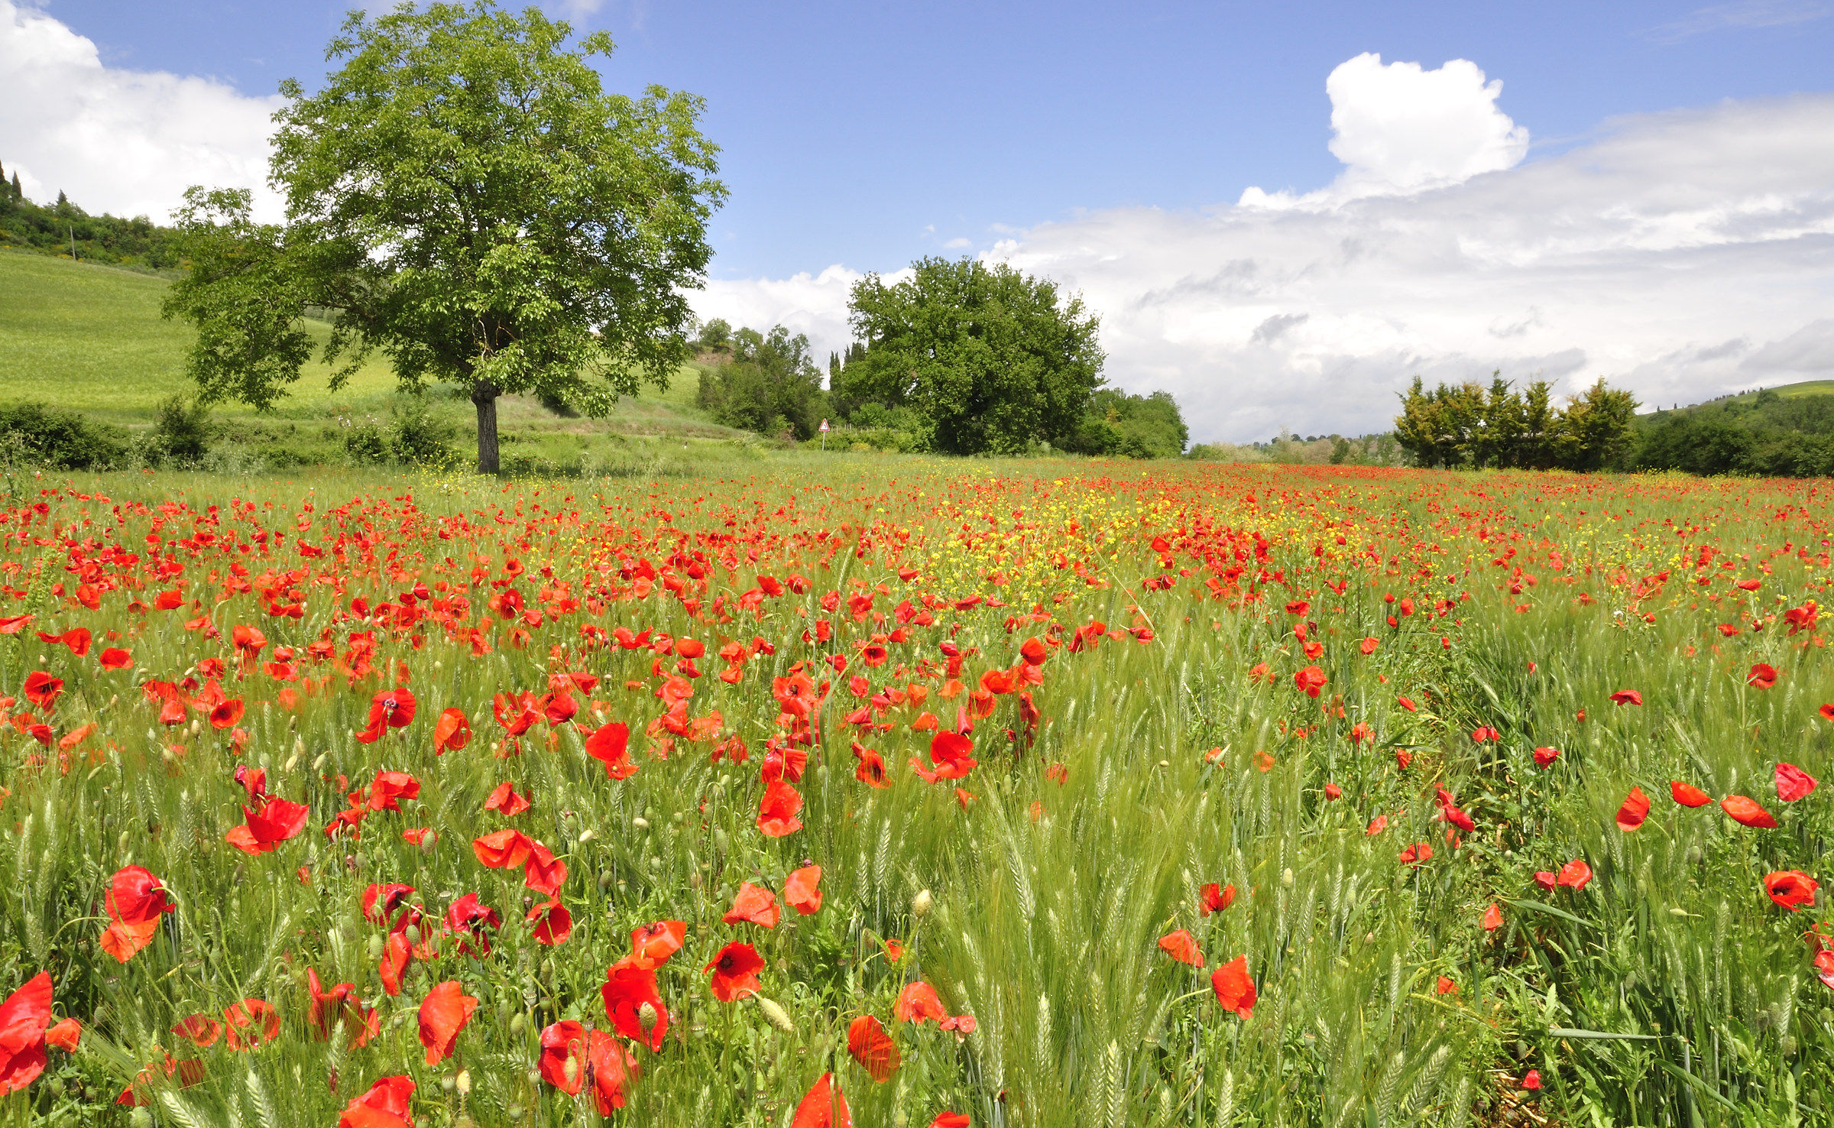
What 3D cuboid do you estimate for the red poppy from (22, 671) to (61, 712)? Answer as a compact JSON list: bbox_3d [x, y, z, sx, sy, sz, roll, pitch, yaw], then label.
[{"bbox_3d":[-1.893,0.276,2.750,0.062,0.087,0.081,5,7,43],"label":"red poppy"}]

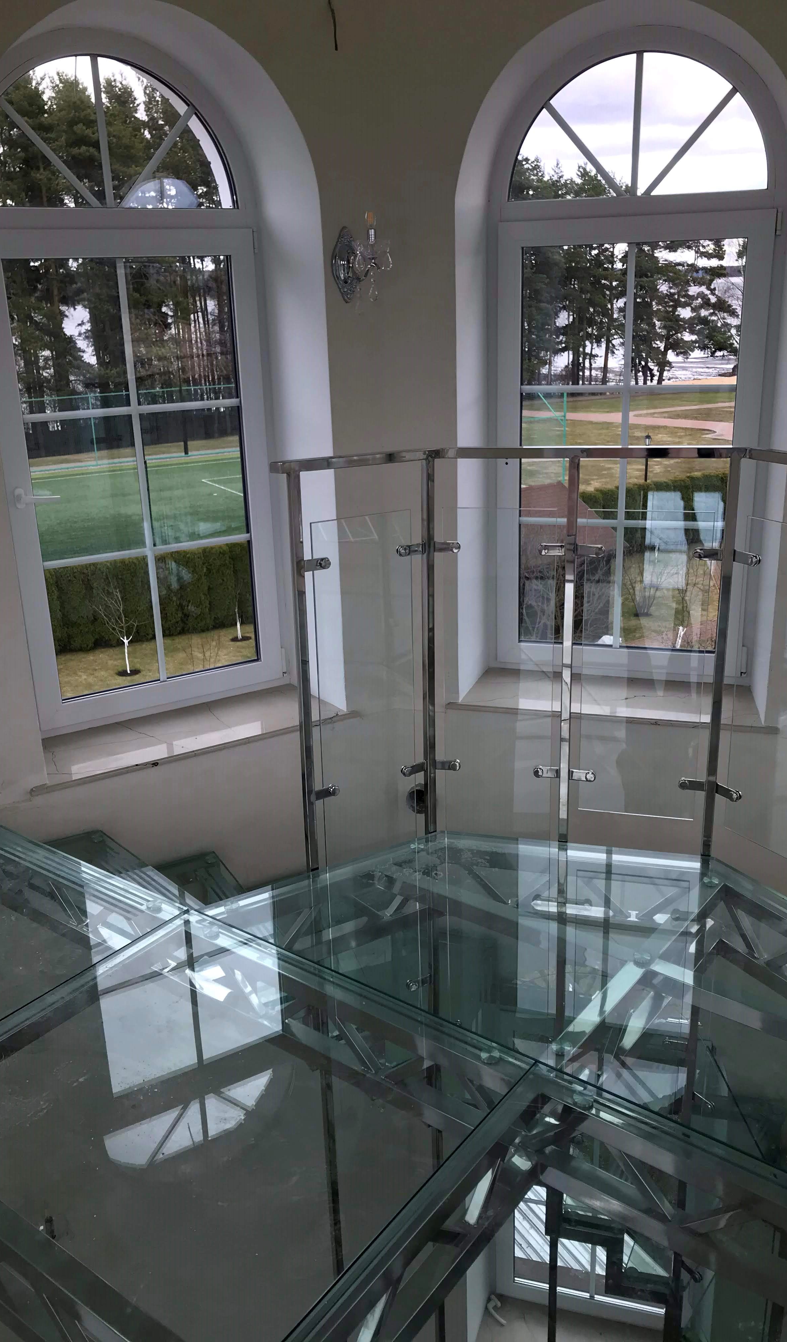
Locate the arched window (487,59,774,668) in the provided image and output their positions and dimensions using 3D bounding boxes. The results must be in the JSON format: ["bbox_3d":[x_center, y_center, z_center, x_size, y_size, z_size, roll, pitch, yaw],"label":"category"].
[{"bbox_3d":[0.803,-0.980,3.747,0.924,2.111,0.090,4,20,17],"label":"arched window"}]

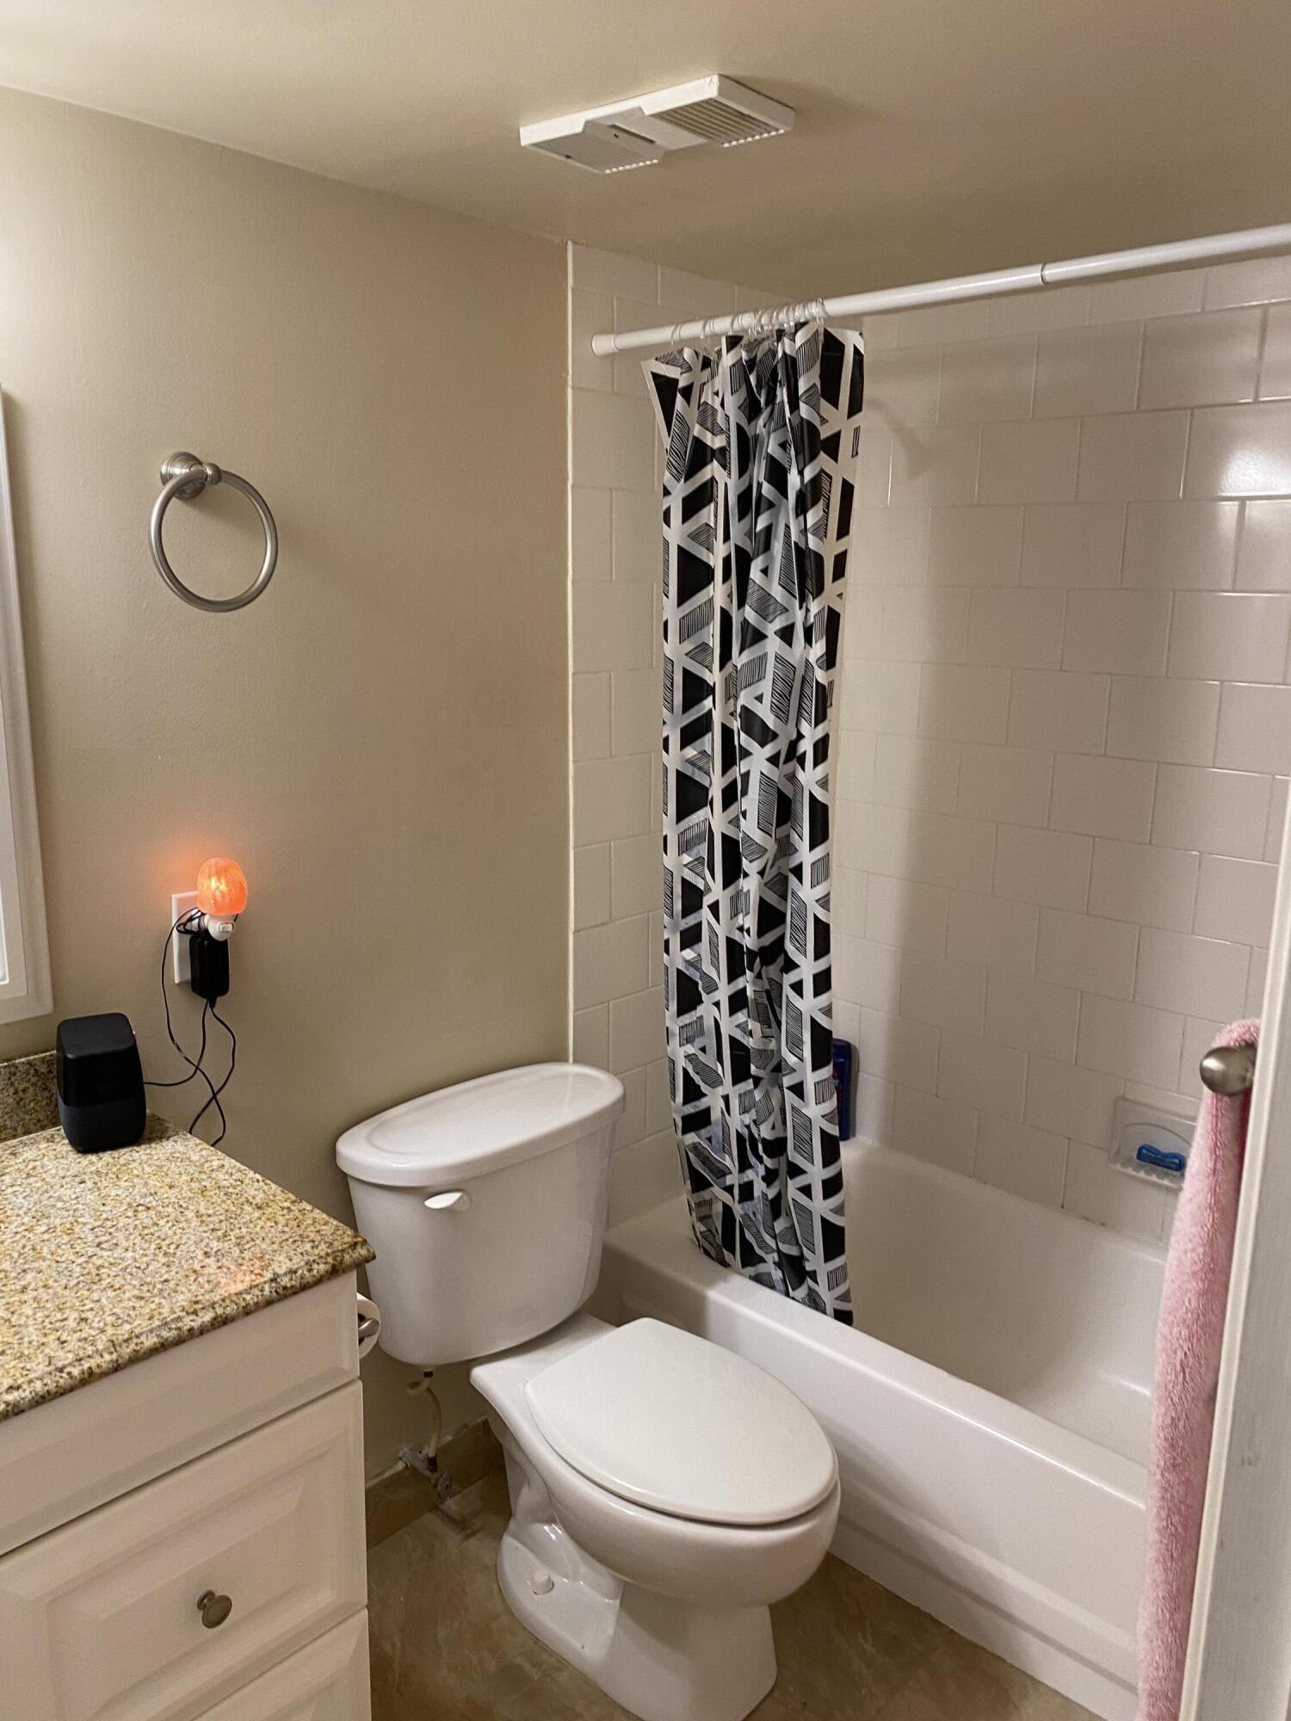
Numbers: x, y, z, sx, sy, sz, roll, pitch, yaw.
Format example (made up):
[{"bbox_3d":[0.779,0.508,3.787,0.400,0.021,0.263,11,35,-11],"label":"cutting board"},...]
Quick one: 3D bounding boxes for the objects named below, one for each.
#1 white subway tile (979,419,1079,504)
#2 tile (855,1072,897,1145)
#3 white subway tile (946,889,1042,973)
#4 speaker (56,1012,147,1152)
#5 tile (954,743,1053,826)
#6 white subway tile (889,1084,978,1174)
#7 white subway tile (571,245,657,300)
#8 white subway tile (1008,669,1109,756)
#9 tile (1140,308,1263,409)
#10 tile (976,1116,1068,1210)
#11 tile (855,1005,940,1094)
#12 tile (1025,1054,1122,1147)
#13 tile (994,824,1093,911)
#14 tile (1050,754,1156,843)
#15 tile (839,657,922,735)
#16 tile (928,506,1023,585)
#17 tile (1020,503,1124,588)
[{"bbox_3d":[0.726,-0.753,2.450,0.200,0.152,0.010,12,17,41],"label":"white subway tile"},{"bbox_3d":[0.478,0.542,2.912,0.197,0.151,0.010,12,17,41],"label":"tile"},{"bbox_3d":[0.703,0.145,2.617,0.197,0.151,0.010,12,17,41],"label":"white subway tile"},{"bbox_3d":[-0.678,0.275,1.607,0.094,0.144,0.094,-5,14,-26],"label":"speaker"},{"bbox_3d":[0.717,-0.151,2.570,0.198,0.151,0.010,12,17,41],"label":"tile"},{"bbox_3d":[0.628,0.580,2.798,0.198,0.150,0.009,12,17,42],"label":"white subway tile"},{"bbox_3d":[-0.051,-0.976,2.159,0.010,0.067,0.200,12,17,42],"label":"white subway tile"},{"bbox_3d":[0.787,-0.284,2.464,0.198,0.151,0.009,12,17,42],"label":"white subway tile"},{"bbox_3d":[0.944,-0.853,2.205,0.201,0.152,0.008,13,17,43],"label":"tile"},{"bbox_3d":[0.774,0.611,2.664,0.198,0.150,0.009,12,17,42],"label":"tile"},{"bbox_3d":[0.560,0.416,2.840,0.198,0.151,0.010,12,17,41],"label":"tile"},{"bbox_3d":[0.857,0.481,2.585,0.200,0.152,0.010,12,17,41],"label":"tile"},{"bbox_3d":[0.777,0.013,2.520,0.197,0.151,0.010,12,17,41],"label":"tile"},{"bbox_3d":[0.854,-0.118,2.419,0.197,0.151,0.010,12,17,41],"label":"tile"},{"bbox_3d":[0.505,-0.351,2.760,0.190,0.152,0.010,12,17,42],"label":"tile"},{"bbox_3d":[0.648,-0.616,2.536,0.198,0.151,0.010,12,17,41],"label":"tile"},{"bbox_3d":[0.800,-0.590,2.424,0.200,0.152,0.010,12,17,42],"label":"tile"}]

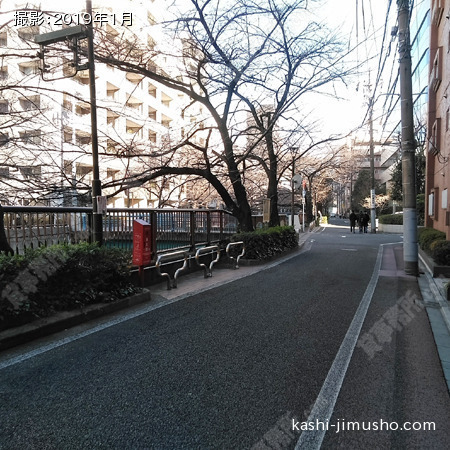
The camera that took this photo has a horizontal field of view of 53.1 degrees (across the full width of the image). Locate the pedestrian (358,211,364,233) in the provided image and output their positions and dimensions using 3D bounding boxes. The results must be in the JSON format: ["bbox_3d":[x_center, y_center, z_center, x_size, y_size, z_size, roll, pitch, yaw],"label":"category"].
[{"bbox_3d":[10.320,-0.190,34.100,0.500,1.680,0.360,0,2,13],"label":"pedestrian"}]

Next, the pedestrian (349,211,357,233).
[{"bbox_3d":[9.680,-0.220,34.000,0.520,1.740,0.360,0,2,13],"label":"pedestrian"}]

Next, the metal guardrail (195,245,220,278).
[{"bbox_3d":[-0.410,0.910,11.200,0.090,0.790,1.250,0,2,24],"label":"metal guardrail"}]

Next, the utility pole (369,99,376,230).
[{"bbox_3d":[11.190,-4.480,34.100,0.360,10.300,0.360,-1,2,14],"label":"utility pole"}]

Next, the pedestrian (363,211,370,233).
[{"bbox_3d":[10.710,-0.190,34.000,0.500,1.690,0.360,0,2,13],"label":"pedestrian"}]

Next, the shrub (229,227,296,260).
[{"bbox_3d":[1.680,0.600,17.200,1.100,0.880,6.200,0,2,19],"label":"shrub"}]

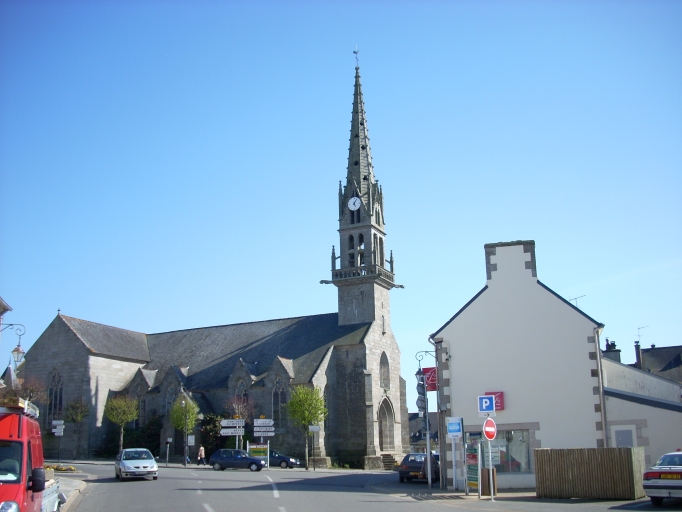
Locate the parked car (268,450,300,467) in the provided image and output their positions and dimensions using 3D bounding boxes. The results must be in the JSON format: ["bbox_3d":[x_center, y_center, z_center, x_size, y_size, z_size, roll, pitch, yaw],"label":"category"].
[{"bbox_3d":[-5.057,15.180,54.678,3.900,1.420,1.660,-6,-15,17],"label":"parked car"}]

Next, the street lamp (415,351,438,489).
[{"bbox_3d":[3.353,6.351,28.676,0.850,5.400,0.420,-5,-15,15],"label":"street lamp"}]

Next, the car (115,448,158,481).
[{"bbox_3d":[-10.073,10.322,36.178,1.700,1.420,4.150,4,-15,-20],"label":"car"}]

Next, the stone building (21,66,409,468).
[{"bbox_3d":[-10.973,1.625,72.766,34.200,37.890,23.010,-8,-16,26],"label":"stone building"}]

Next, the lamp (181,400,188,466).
[{"bbox_3d":[-12.122,13.758,56.619,0.500,4.940,0.450,-1,-15,0],"label":"lamp"}]

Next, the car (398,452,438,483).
[{"bbox_3d":[3.861,10.537,36.373,1.630,1.380,3.850,-5,-15,14],"label":"car"}]

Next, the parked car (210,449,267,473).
[{"bbox_3d":[-6.899,13.761,49.174,3.780,1.390,1.620,-3,-15,7],"label":"parked car"}]

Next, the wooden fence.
[{"bbox_3d":[8.107,7.076,23.819,3.090,1.520,1.510,-10,-17,32],"label":"wooden fence"}]

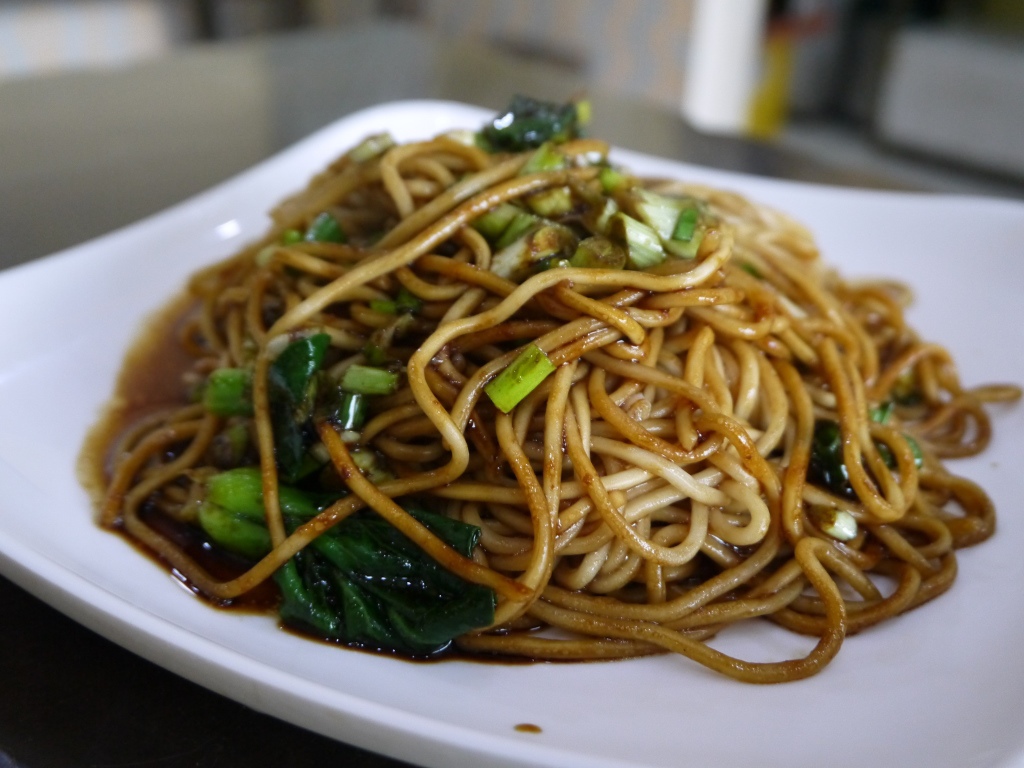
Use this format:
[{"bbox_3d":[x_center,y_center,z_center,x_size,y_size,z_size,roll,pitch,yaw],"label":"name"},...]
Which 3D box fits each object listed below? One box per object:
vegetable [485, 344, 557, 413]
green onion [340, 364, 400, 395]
[{"bbox_3d":[0.002,-0.002,0.283,0.009,0.006,0.018,40,70,20],"label":"vegetable"},{"bbox_3d":[-0.033,-0.001,0.252,0.013,0.006,0.006,7,28,-4],"label":"green onion"}]

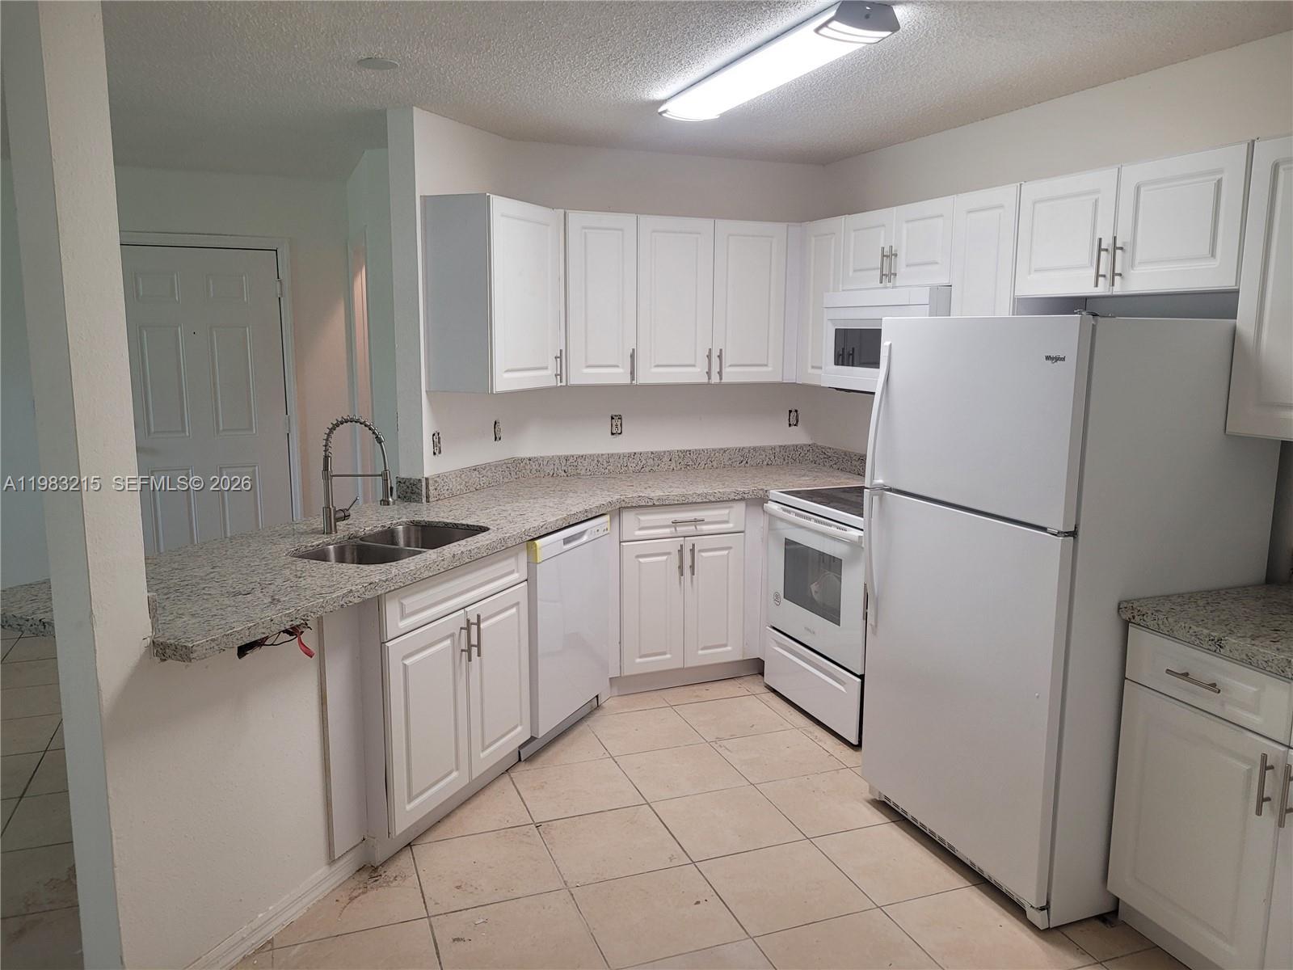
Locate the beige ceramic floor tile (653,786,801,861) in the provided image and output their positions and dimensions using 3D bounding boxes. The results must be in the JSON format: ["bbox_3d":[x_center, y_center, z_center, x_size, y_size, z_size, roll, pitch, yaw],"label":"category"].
[{"bbox_3d":[0.269,1.145,3.297,0.404,0.010,0.404,-3,10,-20],"label":"beige ceramic floor tile"}]

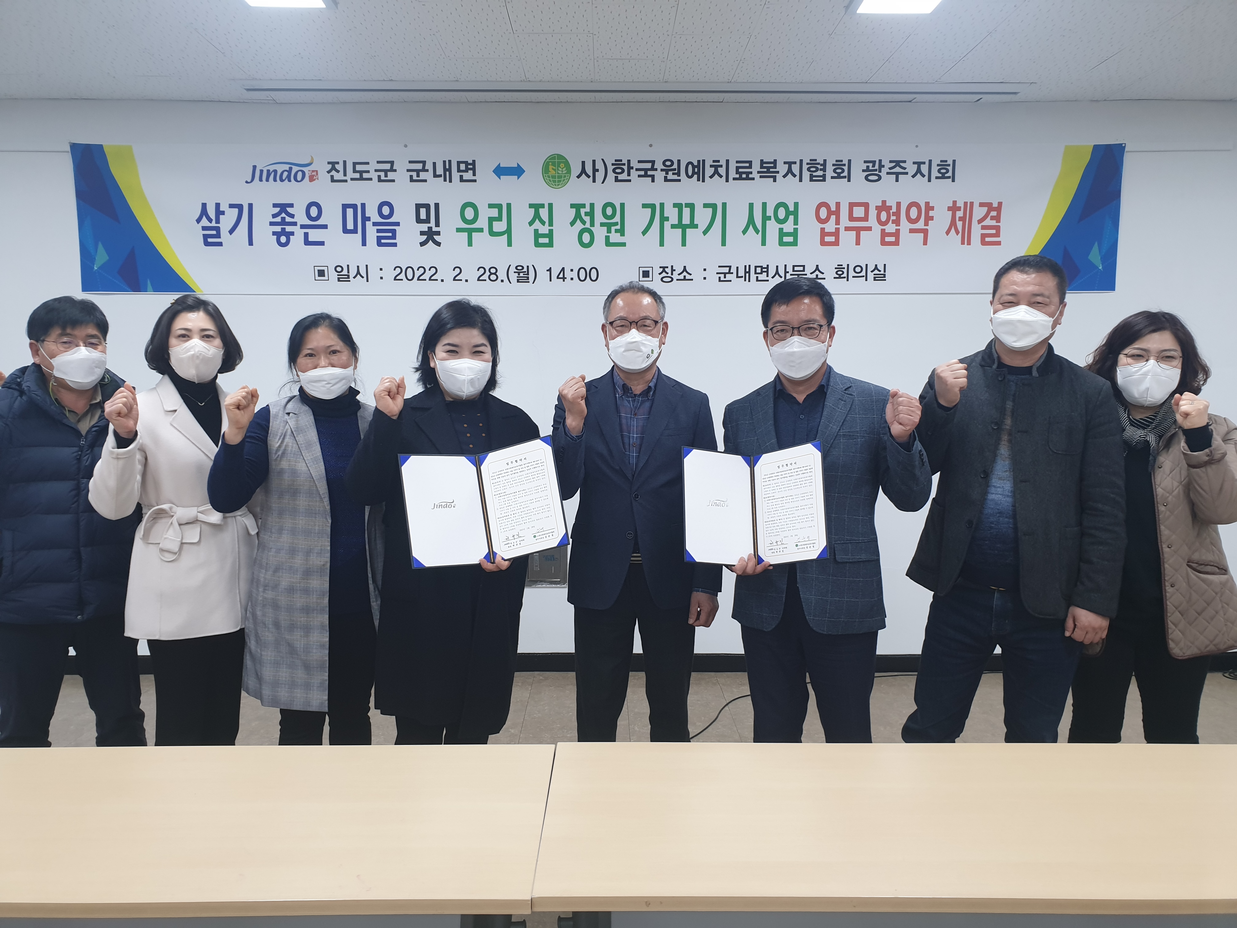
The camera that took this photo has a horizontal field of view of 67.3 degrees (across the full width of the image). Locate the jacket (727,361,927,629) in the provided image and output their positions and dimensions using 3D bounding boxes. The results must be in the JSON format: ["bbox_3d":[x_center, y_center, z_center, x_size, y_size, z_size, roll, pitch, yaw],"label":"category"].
[{"bbox_3d":[0.578,0.103,2.580,0.570,0.730,0.380,1,5,8],"label":"jacket"}]

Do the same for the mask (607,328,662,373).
[{"bbox_3d":[0.045,-0.310,2.550,0.150,0.120,0.095,-1,5,0],"label":"mask"}]

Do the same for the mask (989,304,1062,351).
[{"bbox_3d":[1.058,-0.356,2.420,0.158,0.118,0.115,3,6,29],"label":"mask"}]

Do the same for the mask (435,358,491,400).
[{"bbox_3d":[-0.411,-0.225,2.460,0.138,0.110,0.100,-1,5,-14],"label":"mask"}]

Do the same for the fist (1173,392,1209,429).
[{"bbox_3d":[1.442,-0.133,2.340,0.082,0.092,0.088,2,6,25],"label":"fist"}]

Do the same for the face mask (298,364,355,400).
[{"bbox_3d":[-0.785,-0.221,2.500,0.150,0.100,0.090,-7,5,-13],"label":"face mask"}]

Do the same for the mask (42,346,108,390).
[{"bbox_3d":[-1.458,-0.259,2.500,0.145,0.120,0.110,-5,7,-45],"label":"mask"}]

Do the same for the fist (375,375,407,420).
[{"bbox_3d":[-0.605,-0.175,2.460,0.082,0.115,0.088,-1,5,-15],"label":"fist"}]

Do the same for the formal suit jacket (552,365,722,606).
[{"bbox_3d":[0.054,0.073,2.660,0.485,0.690,0.350,0,5,-1],"label":"formal suit jacket"}]

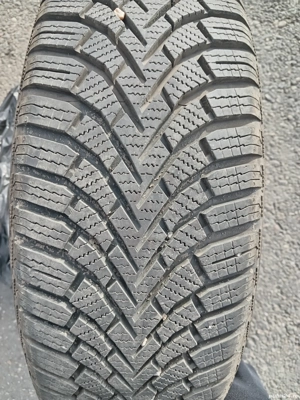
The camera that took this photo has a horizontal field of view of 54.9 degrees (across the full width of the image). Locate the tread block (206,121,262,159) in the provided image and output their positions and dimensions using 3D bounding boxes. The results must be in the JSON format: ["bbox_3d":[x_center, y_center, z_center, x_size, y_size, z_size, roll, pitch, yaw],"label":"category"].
[{"bbox_3d":[0.060,-0.042,0.208,0.042,0.012,0.025,-9,85,-9],"label":"tread block"}]

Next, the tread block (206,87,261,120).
[{"bbox_3d":[0.060,-0.066,0.201,0.053,0.013,0.024,-11,82,-23],"label":"tread block"}]

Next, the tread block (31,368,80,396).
[{"bbox_3d":[-0.084,0.159,0.256,0.041,0.026,0.009,24,33,-6],"label":"tread block"}]

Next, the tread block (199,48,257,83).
[{"bbox_3d":[0.063,-0.100,0.221,0.045,0.013,0.028,-3,73,-9],"label":"tread block"}]

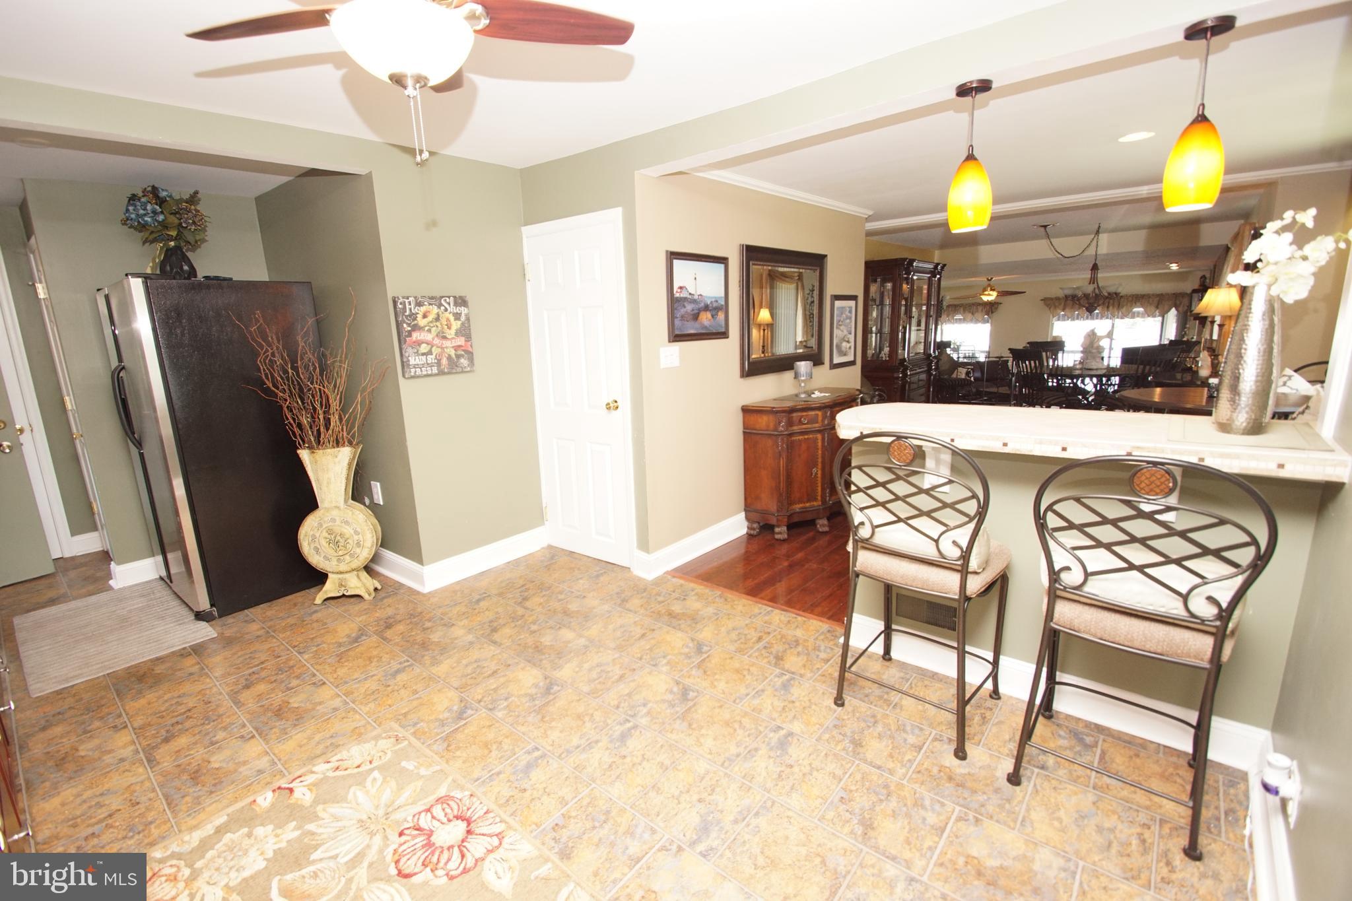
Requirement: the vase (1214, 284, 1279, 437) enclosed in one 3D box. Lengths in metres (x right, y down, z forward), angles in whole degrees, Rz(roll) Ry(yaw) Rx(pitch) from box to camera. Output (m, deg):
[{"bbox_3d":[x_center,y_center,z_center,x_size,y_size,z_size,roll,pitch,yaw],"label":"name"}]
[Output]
[{"bbox_3d":[1.867,-0.297,1.829,0.135,0.450,0.135,9,16,40],"label":"vase"}]

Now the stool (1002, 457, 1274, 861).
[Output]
[{"bbox_3d":[1.353,0.510,1.685,0.480,1.090,0.530,9,16,41],"label":"stool"}]

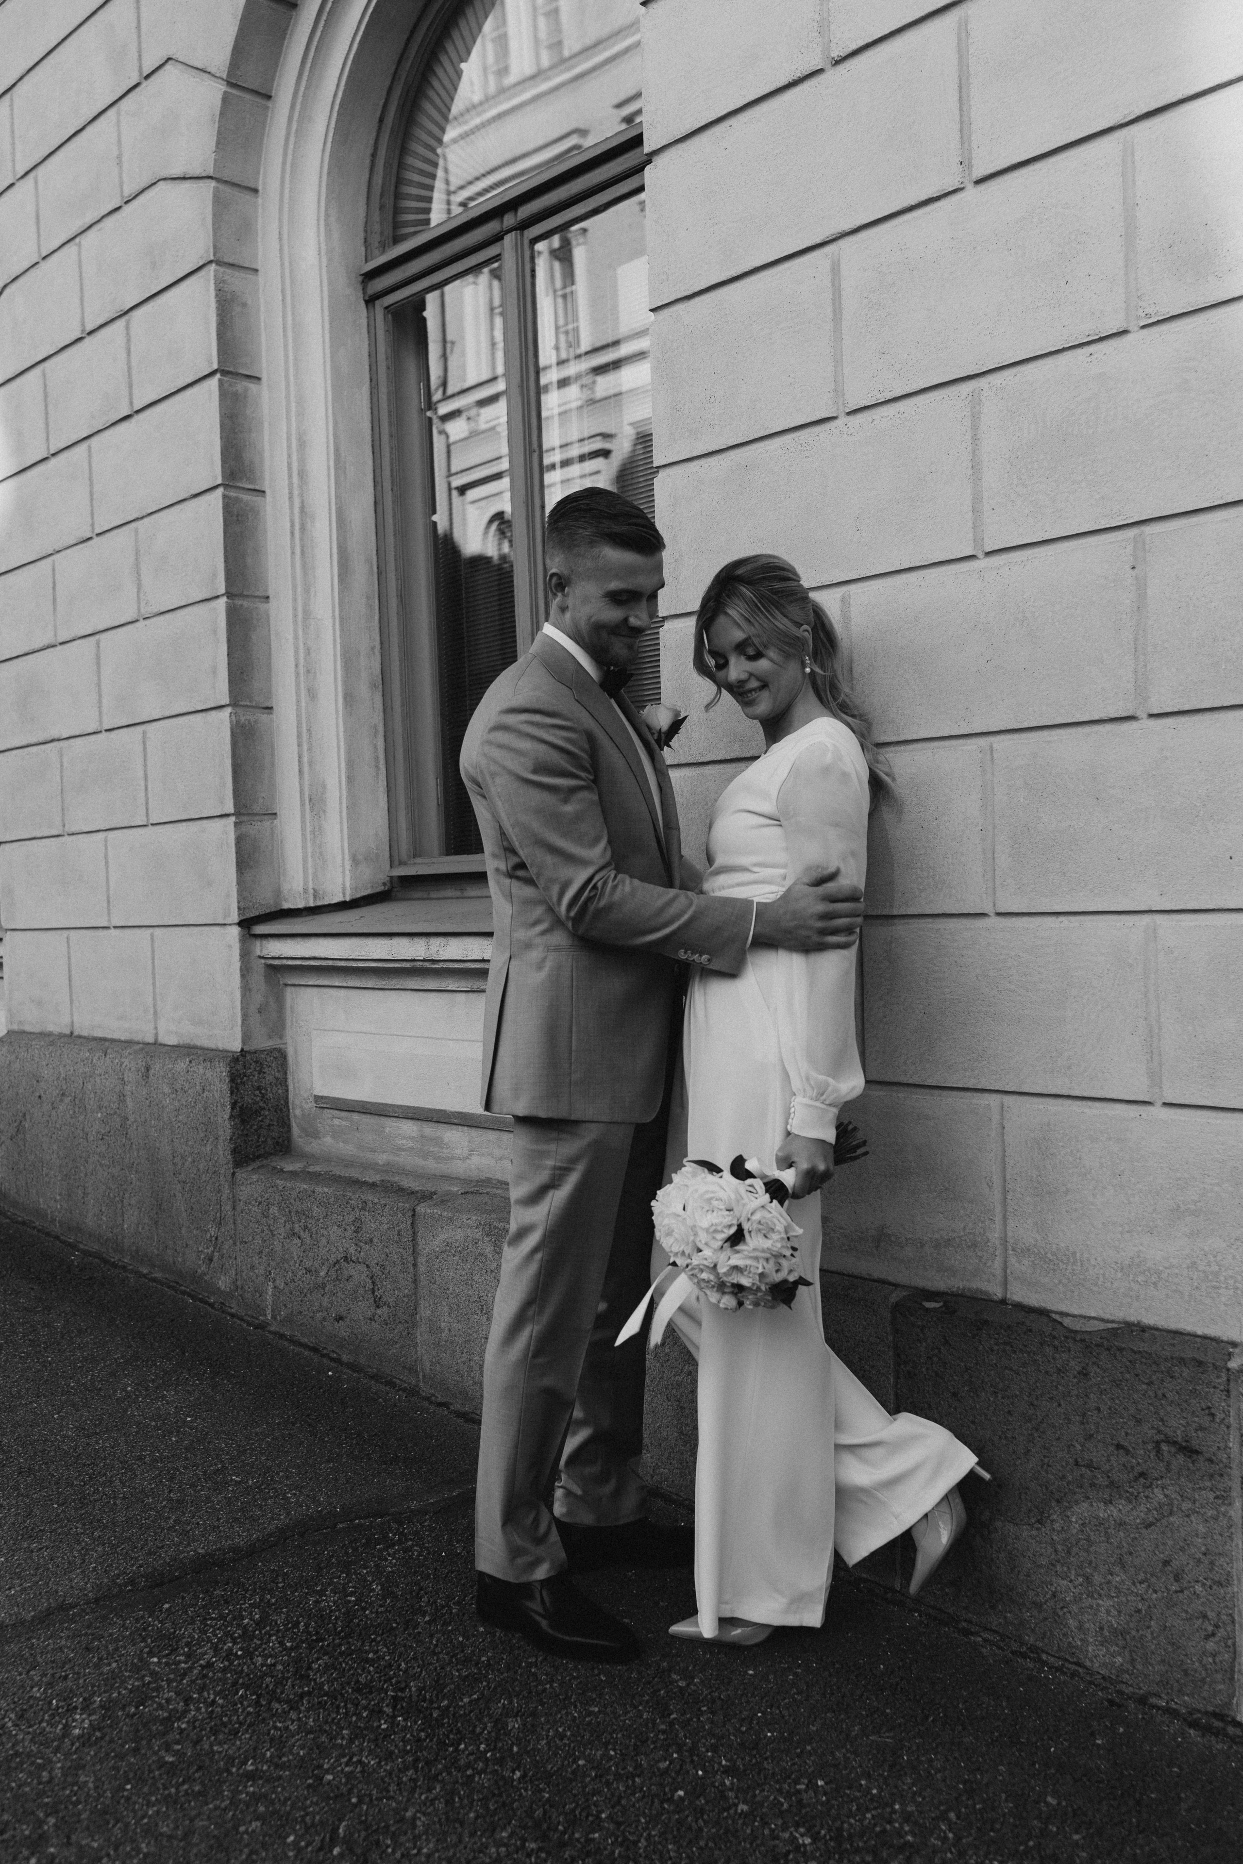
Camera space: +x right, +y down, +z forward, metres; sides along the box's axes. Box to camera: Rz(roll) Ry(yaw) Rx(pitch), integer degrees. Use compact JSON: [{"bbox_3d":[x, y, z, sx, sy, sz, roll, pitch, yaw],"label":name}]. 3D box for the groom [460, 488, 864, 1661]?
[{"bbox_3d":[0.082,0.190,2.900,0.640,1.820,0.530,-2,1,17],"label":"groom"}]

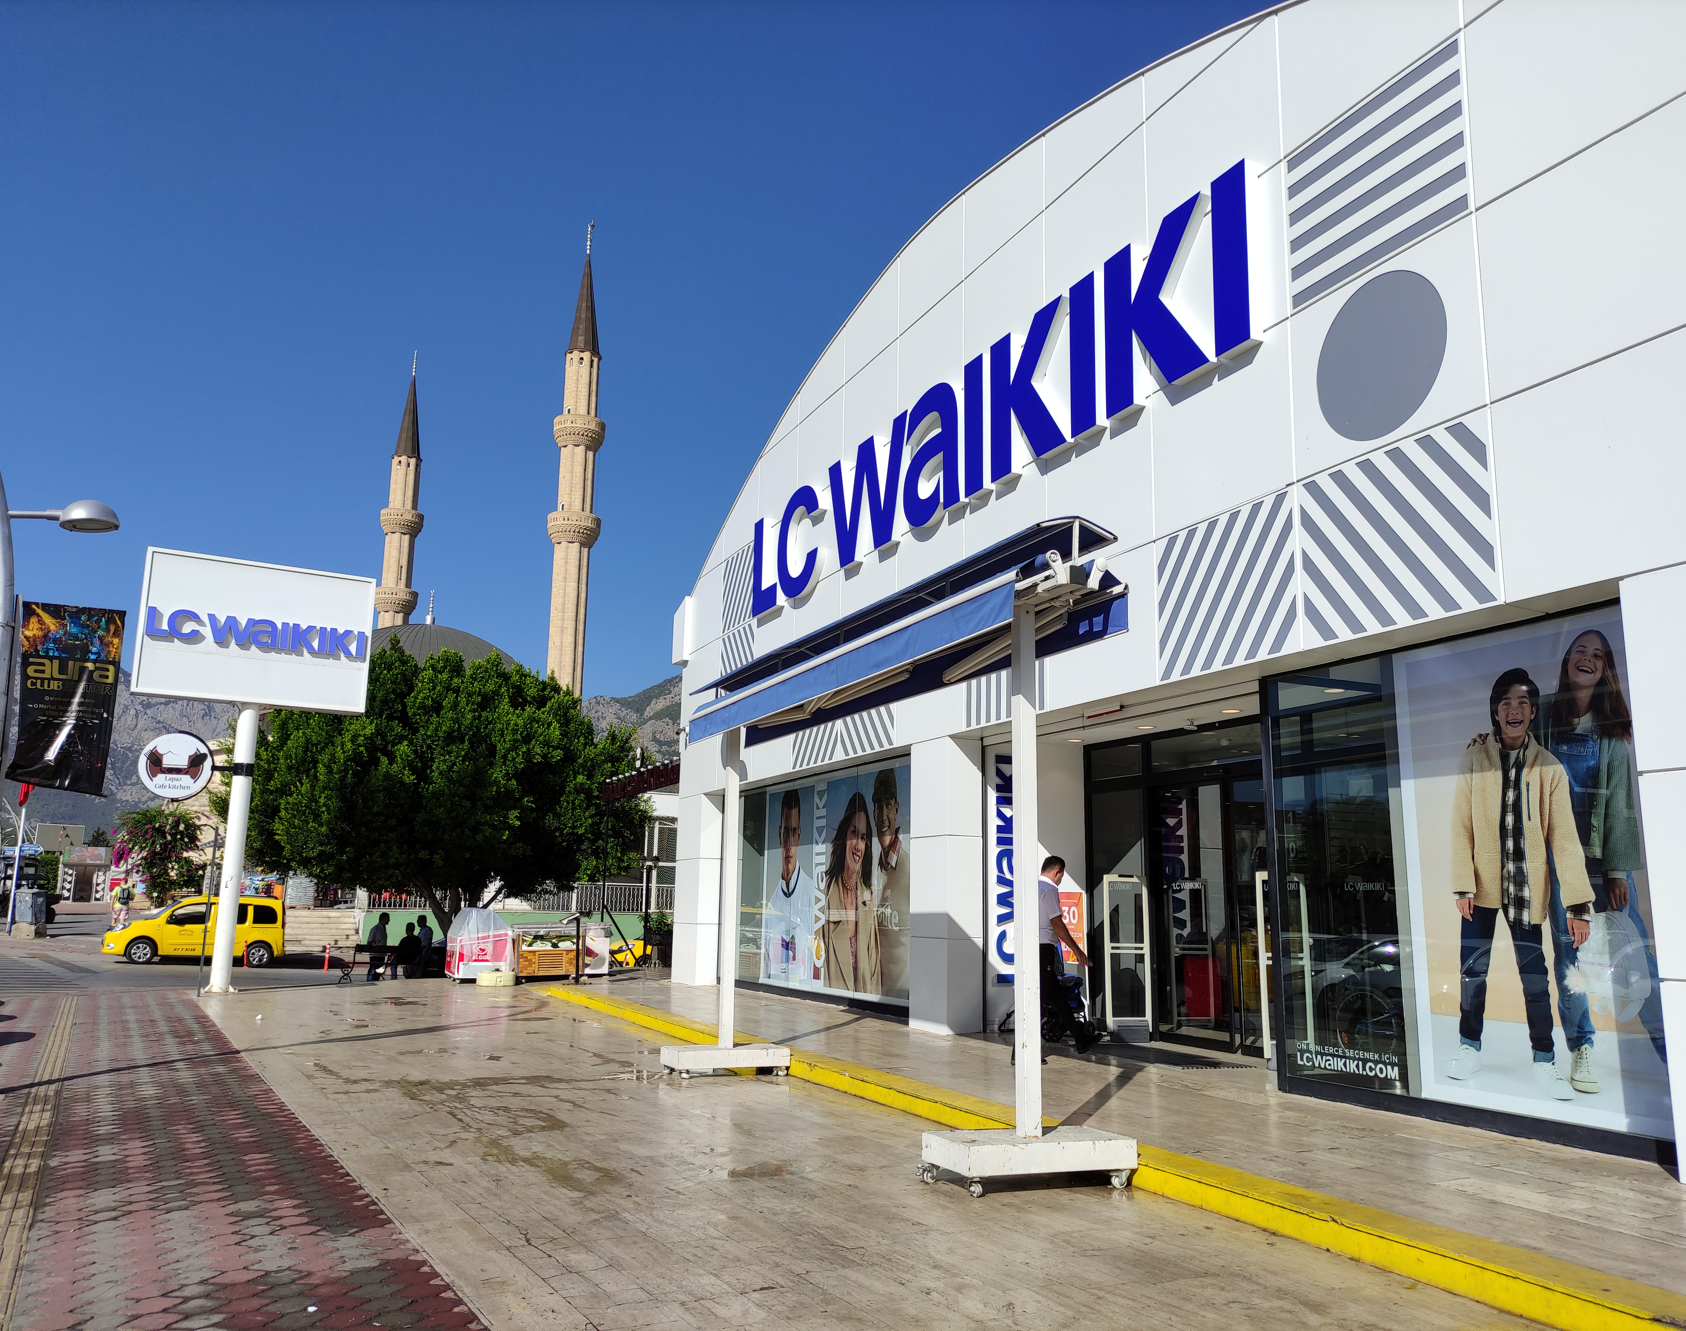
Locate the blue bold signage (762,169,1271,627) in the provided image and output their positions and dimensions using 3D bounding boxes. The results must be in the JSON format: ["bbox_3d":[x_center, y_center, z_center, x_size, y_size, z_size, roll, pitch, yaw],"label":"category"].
[{"bbox_3d":[0.934,-2.330,14.816,0.140,1.500,11.000,6,-12,-23],"label":"blue bold signage"}]

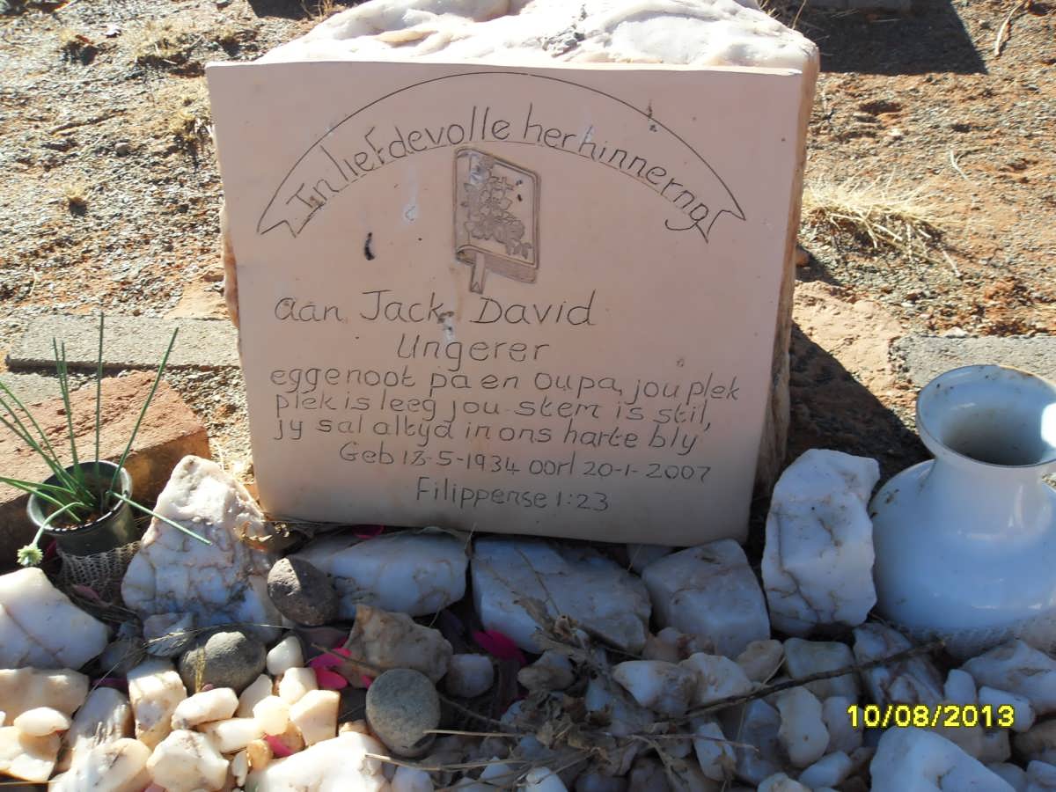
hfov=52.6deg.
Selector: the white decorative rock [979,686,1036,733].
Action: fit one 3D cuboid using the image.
[{"bbox_3d":[0.418,0.274,0.932,0.052,0.026,0.029,20,42,23],"label":"white decorative rock"}]

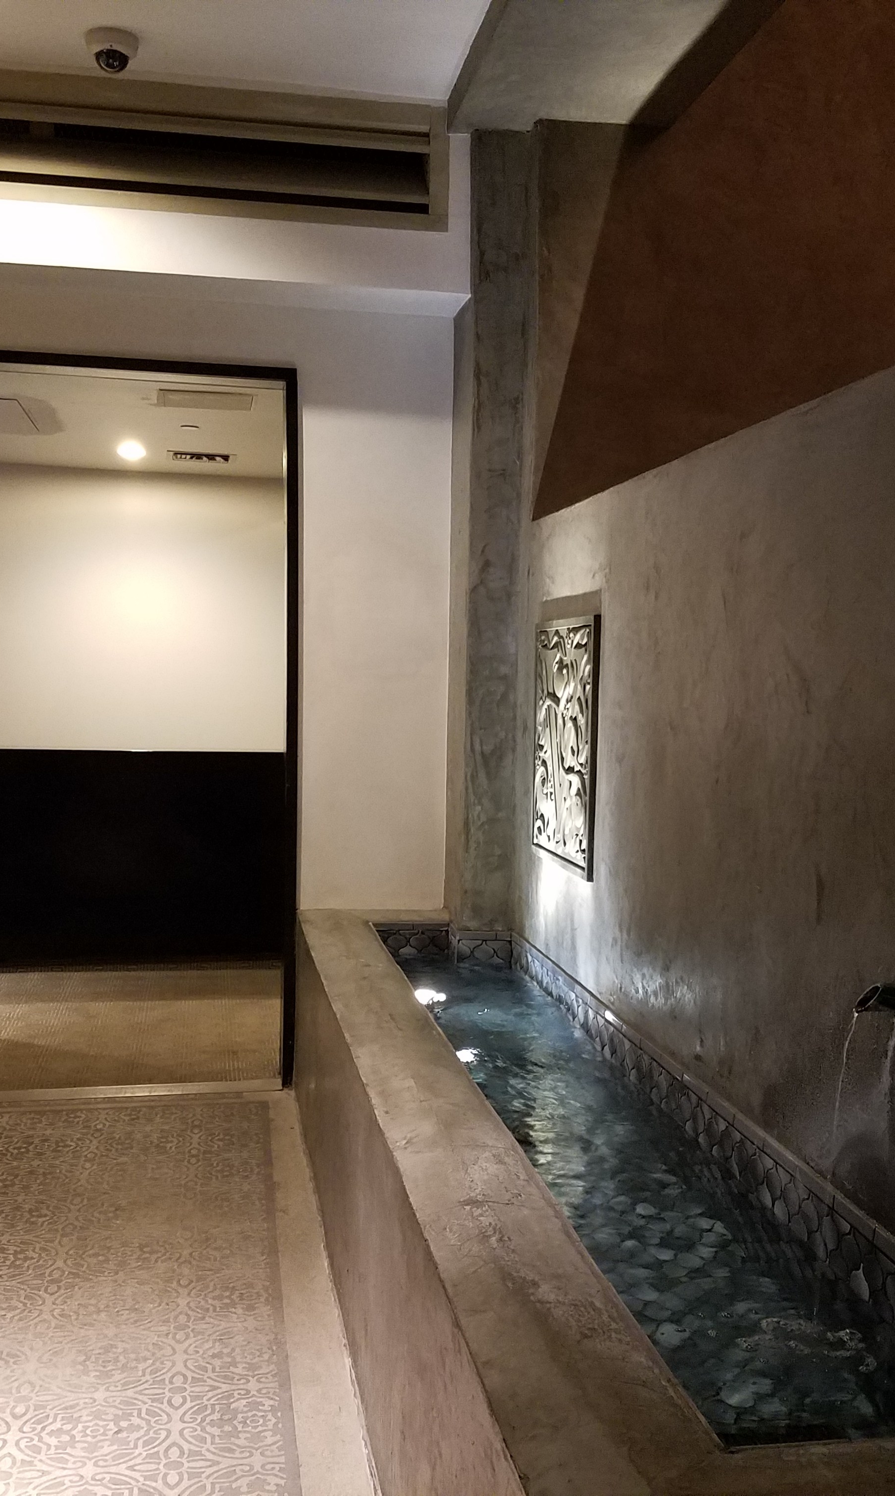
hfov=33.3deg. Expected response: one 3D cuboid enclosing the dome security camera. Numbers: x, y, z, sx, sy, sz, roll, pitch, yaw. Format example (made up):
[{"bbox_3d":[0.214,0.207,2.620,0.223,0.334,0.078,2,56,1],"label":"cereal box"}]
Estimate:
[{"bbox_3d":[-0.968,-1.999,4.326,0.152,0.098,0.152,0,3,-14],"label":"dome security camera"}]

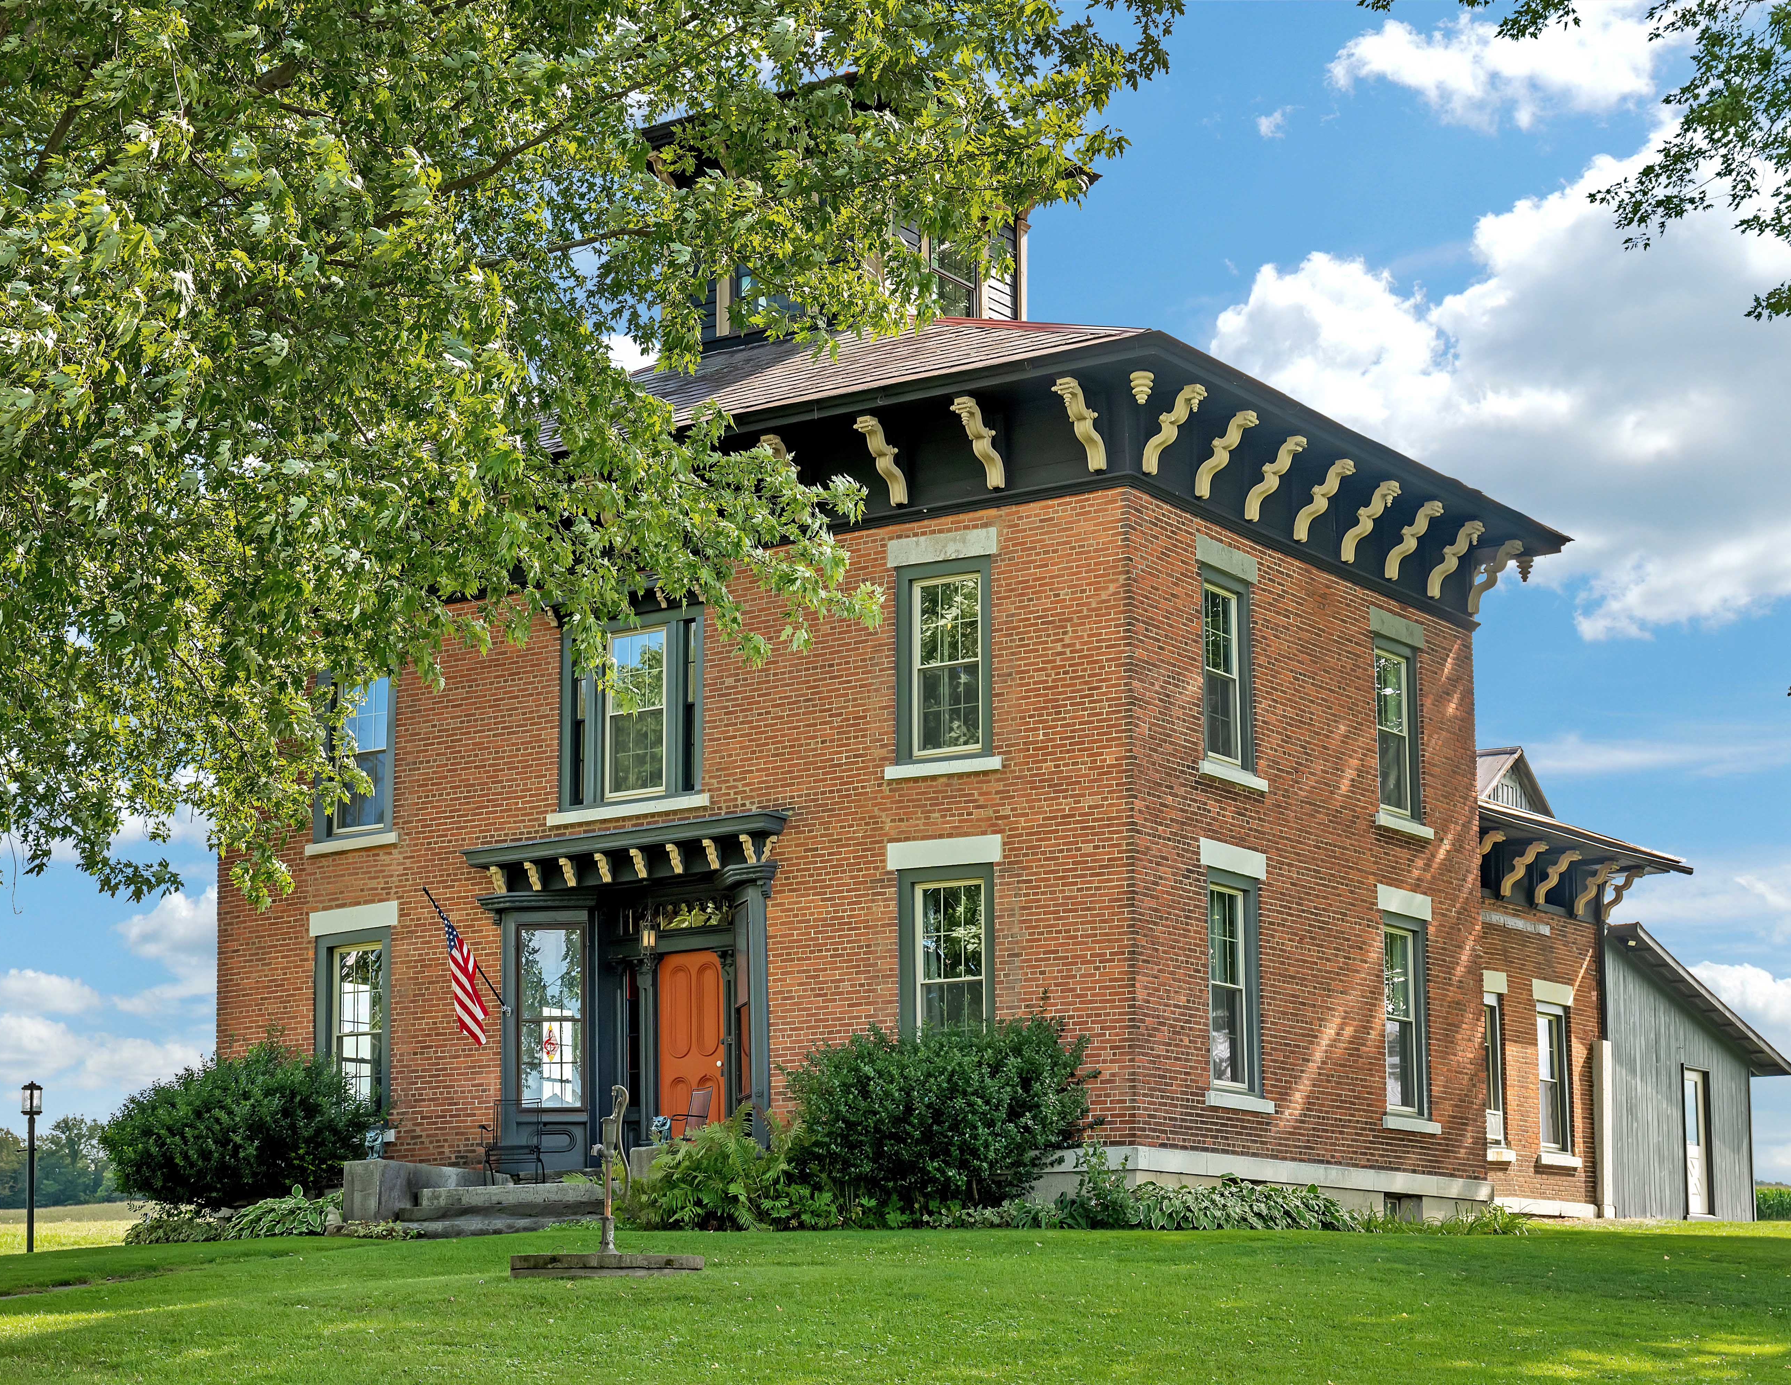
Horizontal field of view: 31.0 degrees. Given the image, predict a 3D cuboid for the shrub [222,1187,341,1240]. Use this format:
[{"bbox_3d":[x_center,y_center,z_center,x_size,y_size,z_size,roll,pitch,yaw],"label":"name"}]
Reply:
[{"bbox_3d":[-6.394,5.406,33.644,1.330,0.520,1.000,-8,-14,34],"label":"shrub"}]

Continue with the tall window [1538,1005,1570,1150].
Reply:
[{"bbox_3d":[9.145,5.340,44.844,0.130,2.050,1.050,-8,-14,34],"label":"tall window"}]

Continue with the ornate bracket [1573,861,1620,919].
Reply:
[{"bbox_3d":[9.920,2.793,45.728,0.660,0.680,0.190,-7,-12,34],"label":"ornate bracket"}]

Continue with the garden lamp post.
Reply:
[{"bbox_3d":[-10.247,5.629,38.300,0.260,2.080,0.260,-8,-14,34],"label":"garden lamp post"}]

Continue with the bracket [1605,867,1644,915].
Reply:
[{"bbox_3d":[10.588,2.945,46.957,0.650,0.700,0.170,-8,-14,34],"label":"bracket"}]

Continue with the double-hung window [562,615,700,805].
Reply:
[{"bbox_3d":[-2.910,0.193,36.063,2.050,2.130,0.170,-7,-12,34],"label":"double-hung window"}]

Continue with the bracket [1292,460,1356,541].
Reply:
[{"bbox_3d":[4.710,-2.113,35.529,0.670,0.840,0.190,-7,-12,34],"label":"bracket"}]

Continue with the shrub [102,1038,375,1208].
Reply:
[{"bbox_3d":[-7.283,4.874,36.101,3.200,1.990,2.400,-8,-14,34],"label":"shrub"}]

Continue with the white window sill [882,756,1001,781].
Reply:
[{"bbox_3d":[0.532,0.790,33.007,1.435,0.123,0.160,-8,-14,34],"label":"white window sill"}]

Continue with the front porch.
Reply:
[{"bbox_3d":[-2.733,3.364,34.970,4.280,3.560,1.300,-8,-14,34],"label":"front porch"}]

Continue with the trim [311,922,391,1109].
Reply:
[{"bbox_3d":[-6.184,3.897,37.232,1.170,2.304,0.150,-8,-14,34],"label":"trim"}]

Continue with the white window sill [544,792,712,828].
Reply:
[{"bbox_3d":[-2.918,1.316,35.754,2.310,0.130,0.170,-7,-12,34],"label":"white window sill"}]

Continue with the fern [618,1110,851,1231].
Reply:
[{"bbox_3d":[-1.551,4.585,31.041,2.100,1.170,1.700,-8,-14,34],"label":"fern"}]

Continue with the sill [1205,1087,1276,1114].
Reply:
[{"bbox_3d":[3.435,4.159,32.571,0.180,0.135,1.320,-8,-14,34],"label":"sill"}]

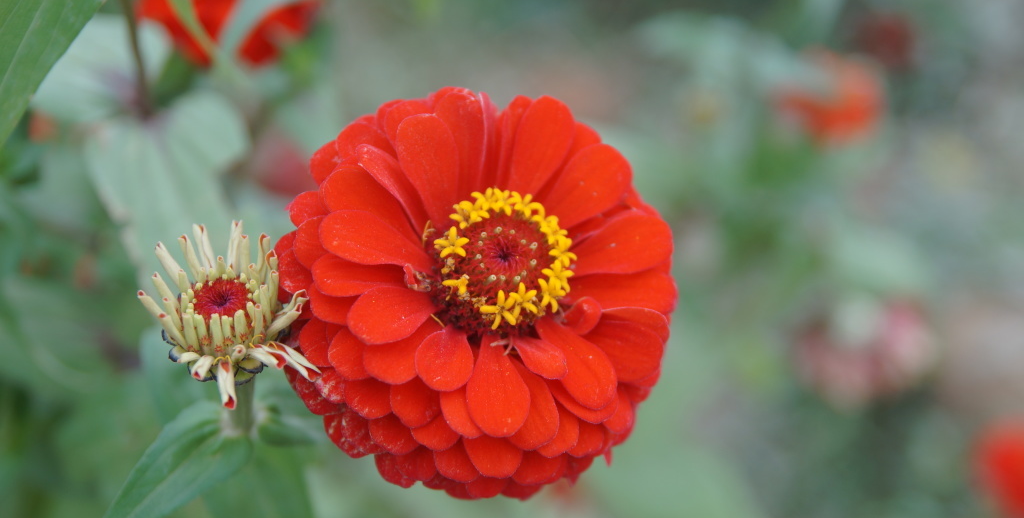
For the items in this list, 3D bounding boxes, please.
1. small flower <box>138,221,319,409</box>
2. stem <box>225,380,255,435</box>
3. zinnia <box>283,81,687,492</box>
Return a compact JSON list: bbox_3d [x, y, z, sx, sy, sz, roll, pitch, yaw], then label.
[{"bbox_3d":[-0.053,0.011,0.397,0.034,0.027,0.034,-7,40,0],"label":"small flower"},{"bbox_3d":[-0.052,0.028,0.409,0.005,0.016,0.005,-2,30,0],"label":"stem"},{"bbox_3d":[-0.007,0.007,0.402,0.074,0.043,0.074,-15,69,-24],"label":"zinnia"}]

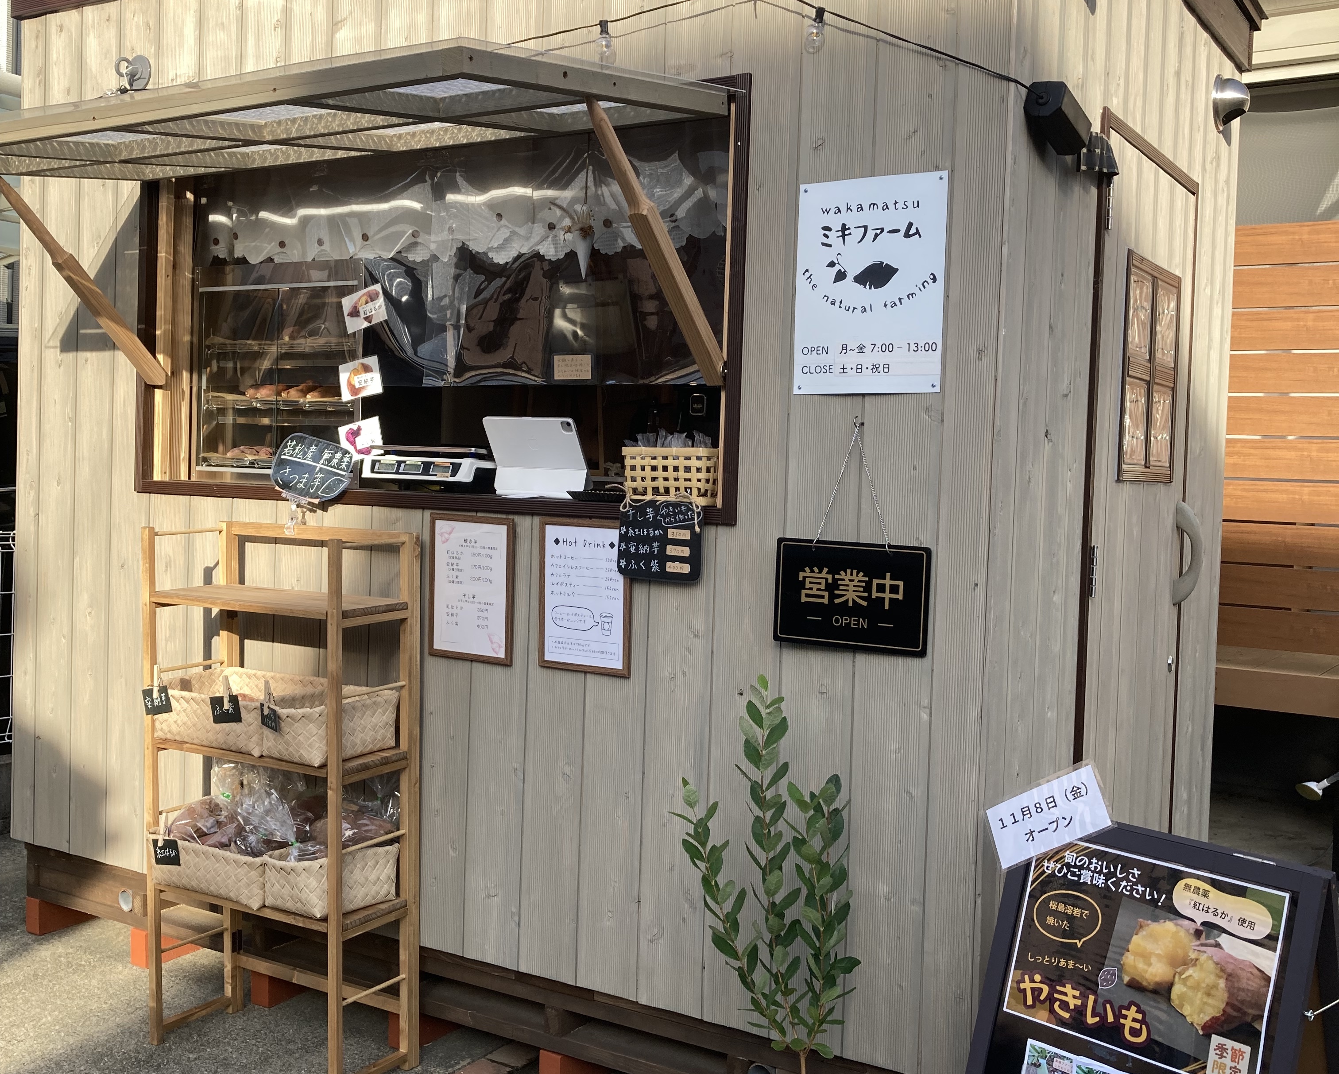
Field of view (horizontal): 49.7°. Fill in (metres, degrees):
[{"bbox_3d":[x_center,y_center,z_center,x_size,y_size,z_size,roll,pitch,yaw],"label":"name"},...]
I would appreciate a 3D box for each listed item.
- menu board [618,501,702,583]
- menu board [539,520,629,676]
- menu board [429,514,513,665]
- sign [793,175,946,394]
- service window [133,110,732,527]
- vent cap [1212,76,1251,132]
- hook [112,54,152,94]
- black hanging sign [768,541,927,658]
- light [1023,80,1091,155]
[{"bbox_3d":[-0.019,0.006,2.911,0.198,0.156,0.010,4,3,32],"label":"menu board"},{"bbox_3d":[-0.174,0.126,3.027,0.235,0.317,0.015,3,3,32],"label":"menu board"},{"bbox_3d":[-0.441,0.116,3.218,0.239,0.323,0.018,4,3,32],"label":"menu board"},{"bbox_3d":[0.373,-0.470,2.703,0.298,0.401,0.007,4,3,32],"label":"sign"},{"bbox_3d":[-0.601,-0.505,3.350,1.790,0.855,0.120,4,3,32],"label":"service window"},{"bbox_3d":[1.529,-1.177,3.901,0.084,0.150,0.150,3,3,32],"label":"vent cap"},{"bbox_3d":[-1.389,-1.204,3.715,0.098,0.097,0.075,3,3,32],"label":"hook"},{"bbox_3d":[0.337,0.111,2.699,0.310,0.200,0.010,3,3,32],"label":"black hanging sign"},{"bbox_3d":[0.718,-0.767,2.650,0.062,0.060,0.175,3,-7,32],"label":"light"}]

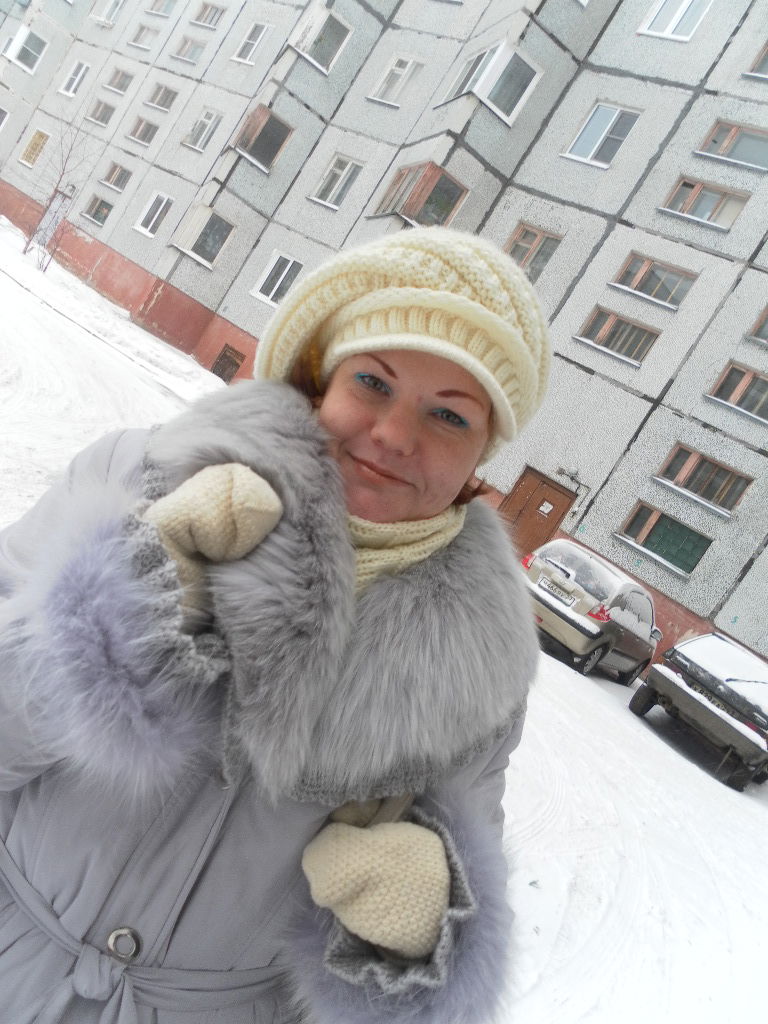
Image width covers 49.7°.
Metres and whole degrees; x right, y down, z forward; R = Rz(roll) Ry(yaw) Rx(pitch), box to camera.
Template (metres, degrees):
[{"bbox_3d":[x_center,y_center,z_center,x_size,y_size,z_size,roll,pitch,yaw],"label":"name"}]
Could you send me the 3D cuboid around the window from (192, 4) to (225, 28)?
[{"bbox_3d":[-5.433,-15.439,25.794,1.361,0.637,0.180,36,7,36],"label":"window"}]

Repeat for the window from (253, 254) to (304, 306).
[{"bbox_3d":[-2.709,-5.925,21.023,1.196,1.282,0.180,36,7,36],"label":"window"}]

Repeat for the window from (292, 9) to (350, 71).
[{"bbox_3d":[-1.544,-11.899,20.838,1.059,1.262,0.180,30,6,-24],"label":"window"}]

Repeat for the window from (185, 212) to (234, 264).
[{"bbox_3d":[-4.424,-7.055,21.436,0.706,1.234,0.180,30,6,-24],"label":"window"}]

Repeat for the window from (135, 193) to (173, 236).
[{"bbox_3d":[-6.888,-8.964,24.989,1.077,1.229,0.150,36,6,36],"label":"window"}]

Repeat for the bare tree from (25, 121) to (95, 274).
[{"bbox_3d":[-8.851,-8.812,22.283,1.600,4.000,1.500,29,6,-28],"label":"bare tree"}]

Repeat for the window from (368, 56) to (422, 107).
[{"bbox_3d":[0.324,-10.620,20.459,1.098,1.160,0.180,36,7,36],"label":"window"}]

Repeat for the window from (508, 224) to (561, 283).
[{"bbox_3d":[3.001,-5.334,17.327,1.102,1.206,0.150,36,6,36],"label":"window"}]

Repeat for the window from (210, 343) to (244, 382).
[{"bbox_3d":[-4.109,-3.909,21.945,0.861,0.861,0.160,36,6,36],"label":"window"}]

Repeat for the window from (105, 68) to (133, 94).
[{"bbox_3d":[-8.923,-14.571,28.088,1.372,0.653,0.150,36,6,36],"label":"window"}]

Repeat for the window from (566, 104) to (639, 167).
[{"bbox_3d":[4.586,-7.936,17.436,1.092,1.292,0.160,36,6,36],"label":"window"}]

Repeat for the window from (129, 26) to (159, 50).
[{"bbox_3d":[-8.227,-16.304,28.483,1.428,0.703,0.160,36,6,36],"label":"window"}]

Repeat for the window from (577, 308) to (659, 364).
[{"bbox_3d":[4.557,-3.442,16.072,1.481,0.724,0.160,36,6,36],"label":"window"}]

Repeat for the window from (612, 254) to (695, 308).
[{"bbox_3d":[5.121,-4.368,15.626,1.430,0.713,0.150,36,6,36],"label":"window"}]

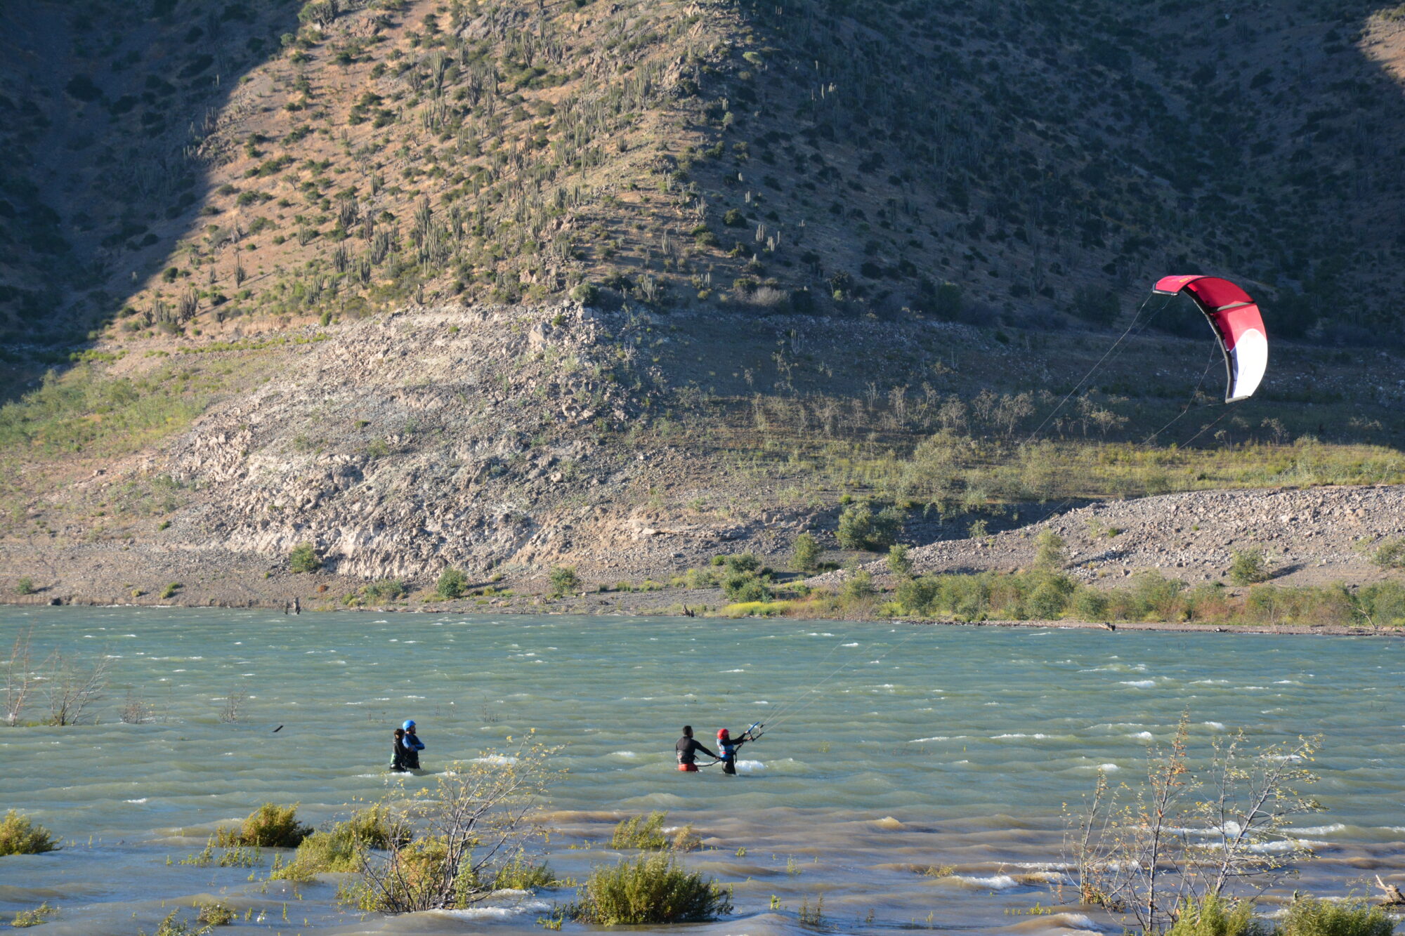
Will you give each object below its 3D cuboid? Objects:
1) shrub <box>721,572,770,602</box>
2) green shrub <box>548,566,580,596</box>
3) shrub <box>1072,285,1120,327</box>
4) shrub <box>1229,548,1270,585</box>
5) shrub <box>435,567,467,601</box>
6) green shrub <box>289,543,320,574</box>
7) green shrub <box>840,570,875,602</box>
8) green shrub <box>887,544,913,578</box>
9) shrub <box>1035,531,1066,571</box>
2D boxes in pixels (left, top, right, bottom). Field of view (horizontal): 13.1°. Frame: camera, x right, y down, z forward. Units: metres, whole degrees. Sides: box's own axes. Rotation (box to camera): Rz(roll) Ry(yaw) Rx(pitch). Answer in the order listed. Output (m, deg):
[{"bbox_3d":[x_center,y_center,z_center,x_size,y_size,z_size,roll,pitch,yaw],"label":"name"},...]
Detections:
[{"bbox_3d":[2.569,7.091,363.000,2.780,1.770,2.550,0,-1,0],"label":"shrub"},{"bbox_3d":[-8.691,7.107,385.000,1.940,1.870,1.790,0,-1,0],"label":"green shrub"},{"bbox_3d":[31.150,-12.865,485.000,3.710,3.200,3.410,0,-1,0],"label":"shrub"},{"bbox_3d":[29.025,5.242,325.000,2.150,1.920,1.980,0,-1,0],"label":"shrub"},{"bbox_3d":[-15.761,7.245,385.000,2.010,2.010,1.850,0,-1,0],"label":"shrub"},{"bbox_3d":[-26.143,5.908,402.000,2.030,1.960,1.860,0,-1,0],"label":"green shrub"},{"bbox_3d":[8.904,6.743,350.000,1.890,1.890,1.740,0,-1,0],"label":"green shrub"},{"bbox_3d":[11.191,5.270,348.000,1.450,1.880,1.340,0,-1,0],"label":"green shrub"},{"bbox_3d":[19.449,4.641,343.000,1.670,2.210,1.540,0,-1,0],"label":"shrub"}]

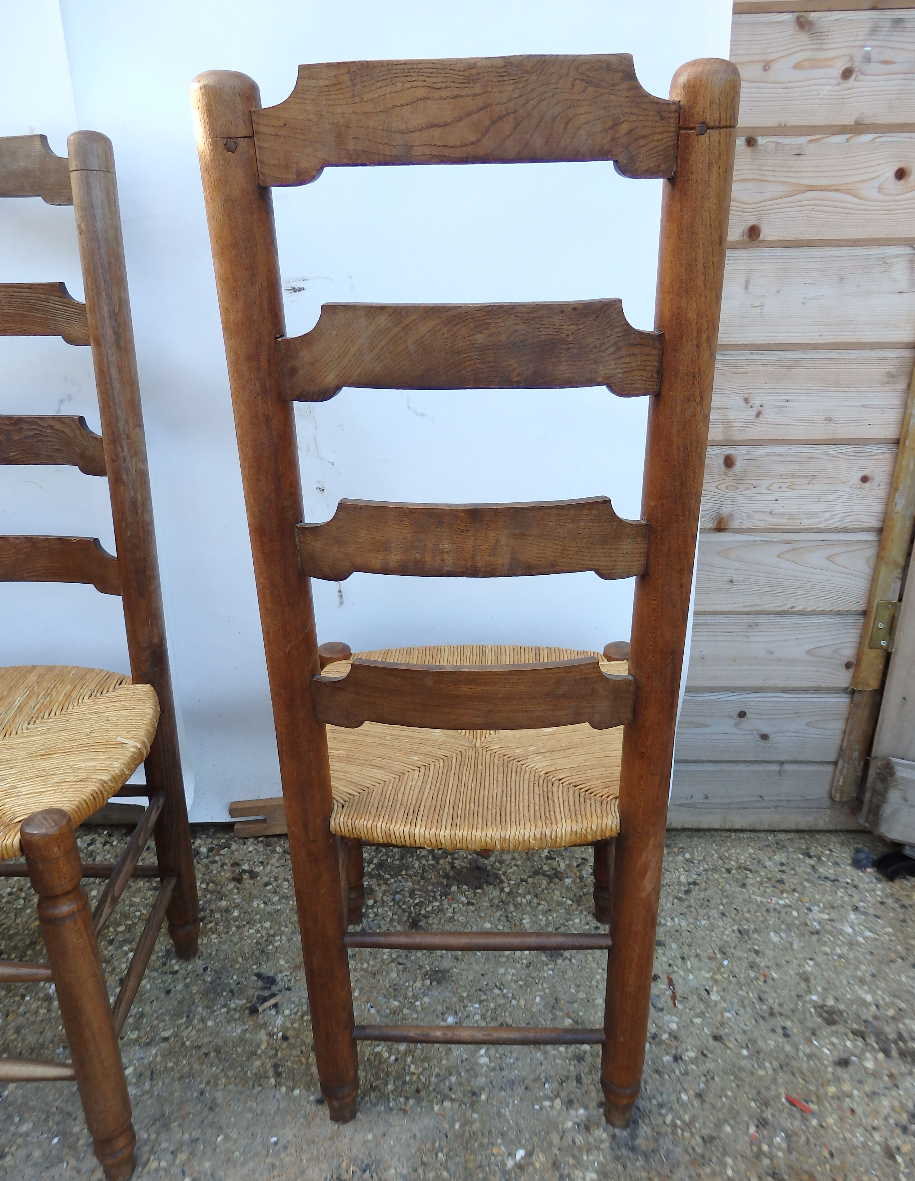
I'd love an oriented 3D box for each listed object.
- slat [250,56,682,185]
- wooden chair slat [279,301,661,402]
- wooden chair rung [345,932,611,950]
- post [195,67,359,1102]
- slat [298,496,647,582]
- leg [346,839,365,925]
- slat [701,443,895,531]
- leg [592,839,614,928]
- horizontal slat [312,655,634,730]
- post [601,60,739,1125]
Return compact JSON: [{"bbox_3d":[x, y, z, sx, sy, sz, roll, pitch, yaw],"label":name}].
[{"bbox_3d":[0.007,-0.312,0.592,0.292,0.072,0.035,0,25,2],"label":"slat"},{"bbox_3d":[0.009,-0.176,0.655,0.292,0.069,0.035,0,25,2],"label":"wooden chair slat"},{"bbox_3d":[0.021,0.372,0.933,0.280,0.018,0.018,0,21,2],"label":"wooden chair rung"},{"bbox_3d":[-0.146,0.133,0.828,0.048,1.079,0.048,0,25,2],"label":"post"},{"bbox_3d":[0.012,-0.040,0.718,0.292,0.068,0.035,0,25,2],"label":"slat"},{"bbox_3d":[-0.164,0.288,1.274,0.048,0.462,0.048,0,21,2],"label":"leg"},{"bbox_3d":[0.509,-0.154,1.327,0.296,0.134,0.020,0,21,2],"label":"slat"},{"bbox_3d":[0.223,0.285,1.263,0.048,0.462,0.048,0,21,2],"label":"leg"},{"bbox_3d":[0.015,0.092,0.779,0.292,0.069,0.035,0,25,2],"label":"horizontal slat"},{"bbox_3d":[0.181,0.131,0.817,0.048,1.079,0.048,0,25,2],"label":"post"}]

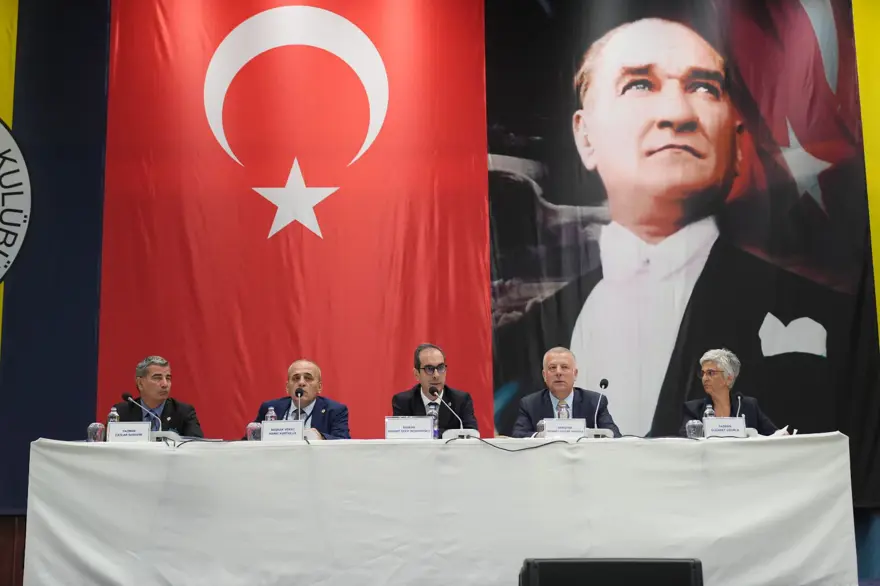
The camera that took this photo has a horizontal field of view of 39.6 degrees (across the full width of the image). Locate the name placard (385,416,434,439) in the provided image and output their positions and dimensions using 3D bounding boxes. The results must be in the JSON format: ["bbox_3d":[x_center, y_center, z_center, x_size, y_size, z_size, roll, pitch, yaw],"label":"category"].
[{"bbox_3d":[-0.151,0.669,6.050,0.237,0.114,0.060,-1,-10,0],"label":"name placard"}]

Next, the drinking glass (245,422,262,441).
[{"bbox_3d":[-0.929,0.703,6.160,0.088,0.098,0.088,-1,-10,0],"label":"drinking glass"}]

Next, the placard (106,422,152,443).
[{"bbox_3d":[-1.550,0.696,6.100,0.216,0.100,0.060,0,-10,-2],"label":"placard"}]

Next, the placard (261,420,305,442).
[{"bbox_3d":[-0.784,0.690,6.100,0.205,0.101,0.060,0,-10,-1],"label":"placard"}]

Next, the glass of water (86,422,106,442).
[{"bbox_3d":[-1.671,0.681,5.950,0.083,0.095,0.083,-1,-9,0],"label":"glass of water"}]

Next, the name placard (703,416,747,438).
[{"bbox_3d":[1.423,0.673,6.100,0.214,0.100,0.060,-1,-10,2],"label":"name placard"}]

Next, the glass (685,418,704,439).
[{"bbox_3d":[1.286,0.690,6.160,0.088,0.095,0.088,-1,-10,0],"label":"glass"}]

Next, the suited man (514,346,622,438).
[{"bbox_3d":[0.675,0.901,6.415,0.600,1.275,0.800,-2,-10,6],"label":"suited man"}]

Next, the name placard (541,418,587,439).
[{"bbox_3d":[0.629,0.678,6.100,0.207,0.099,0.060,-1,-10,0],"label":"name placard"}]

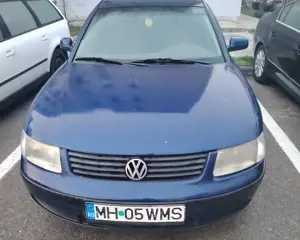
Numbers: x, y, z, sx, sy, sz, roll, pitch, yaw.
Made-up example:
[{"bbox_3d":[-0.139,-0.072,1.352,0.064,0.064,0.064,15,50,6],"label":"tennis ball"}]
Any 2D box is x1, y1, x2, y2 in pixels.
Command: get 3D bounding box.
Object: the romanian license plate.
[{"bbox_3d":[-0.075,0.490,1.459,0.520,0.112,0.015,1,25,3],"label":"romanian license plate"}]

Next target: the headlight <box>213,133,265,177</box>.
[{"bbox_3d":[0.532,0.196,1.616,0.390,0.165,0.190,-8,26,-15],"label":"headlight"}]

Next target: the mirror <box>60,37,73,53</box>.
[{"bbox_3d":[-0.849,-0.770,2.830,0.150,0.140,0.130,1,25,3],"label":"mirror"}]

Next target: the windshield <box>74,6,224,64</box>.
[{"bbox_3d":[-0.004,-0.805,2.594,1.380,0.140,0.880,1,56,3],"label":"windshield"}]

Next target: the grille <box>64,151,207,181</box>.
[{"bbox_3d":[-0.071,0.240,1.487,0.770,0.135,0.120,1,25,3],"label":"grille"}]

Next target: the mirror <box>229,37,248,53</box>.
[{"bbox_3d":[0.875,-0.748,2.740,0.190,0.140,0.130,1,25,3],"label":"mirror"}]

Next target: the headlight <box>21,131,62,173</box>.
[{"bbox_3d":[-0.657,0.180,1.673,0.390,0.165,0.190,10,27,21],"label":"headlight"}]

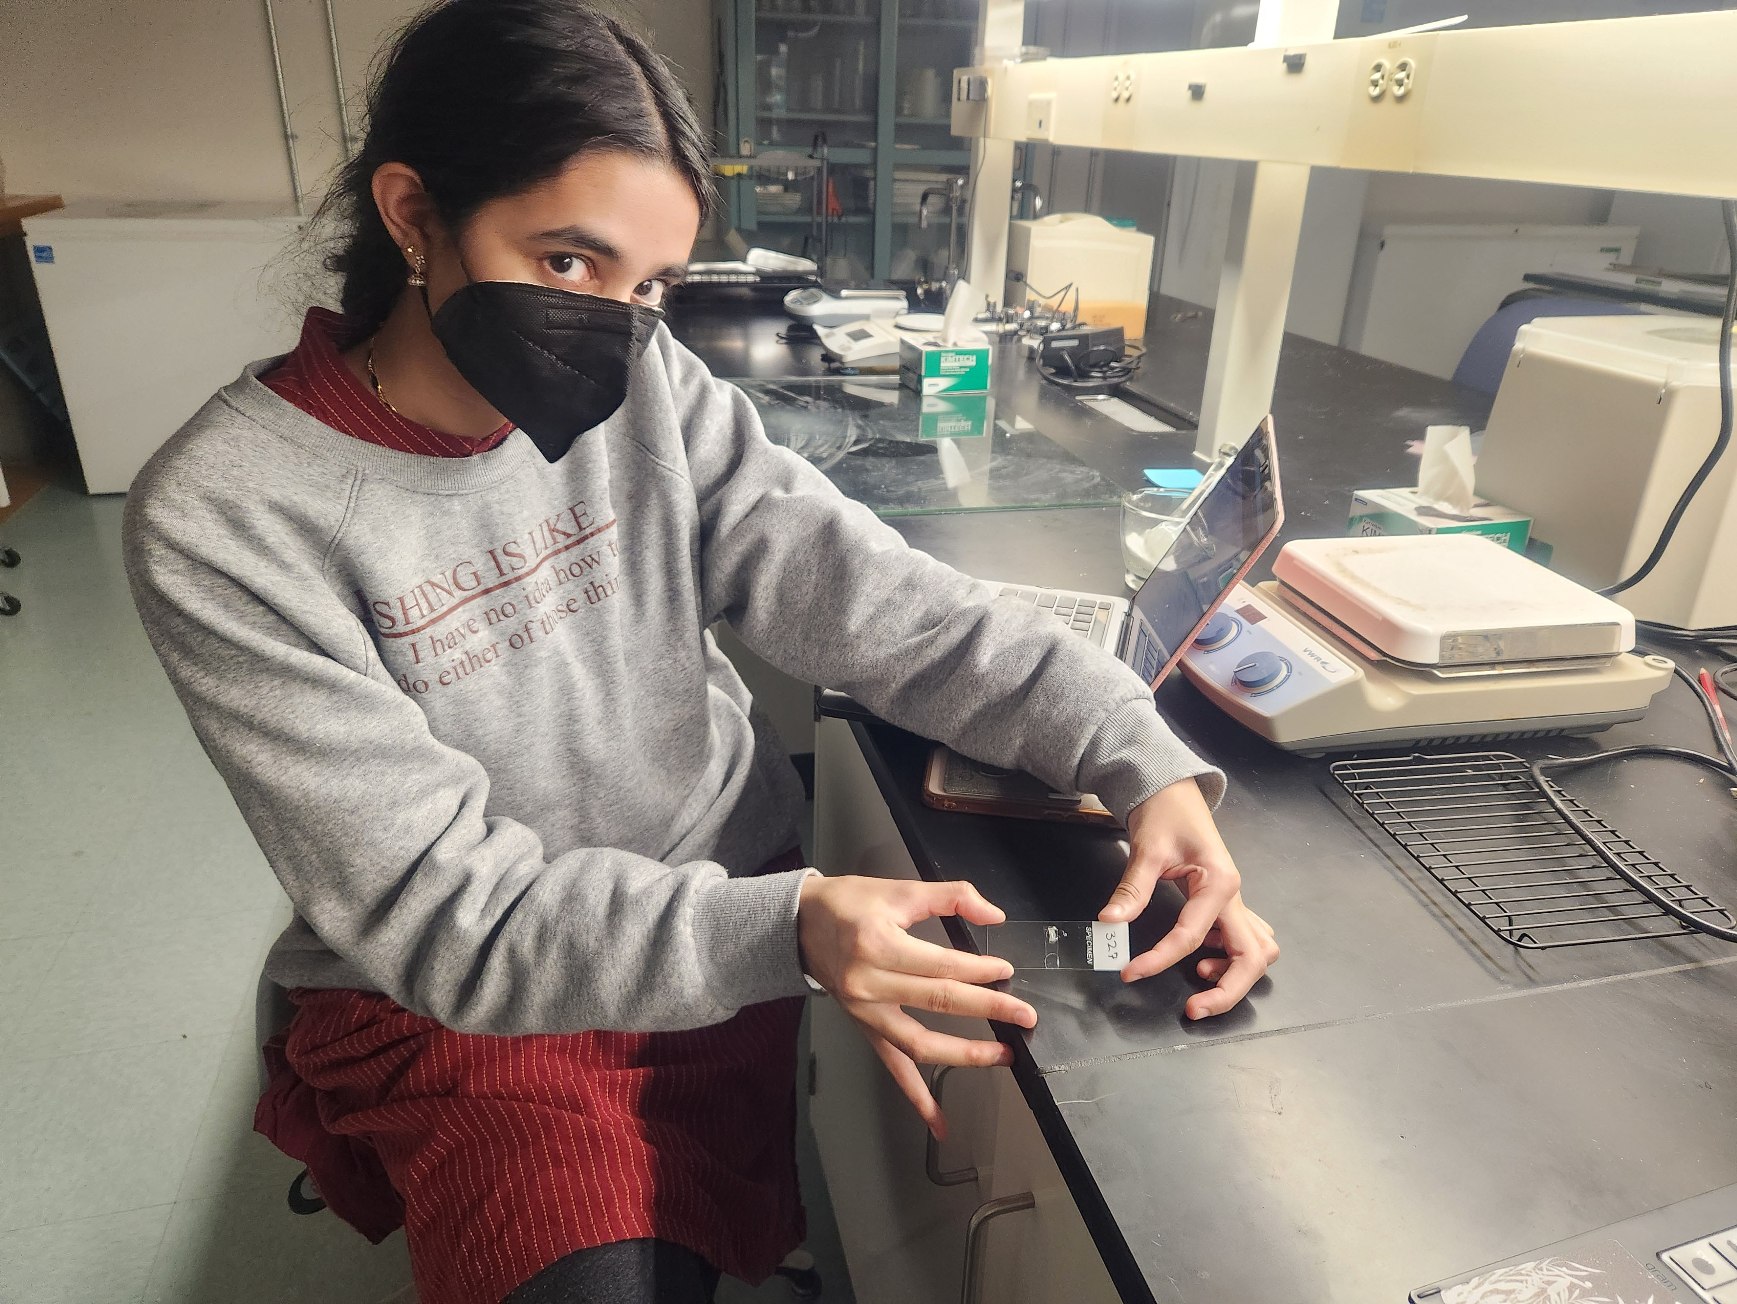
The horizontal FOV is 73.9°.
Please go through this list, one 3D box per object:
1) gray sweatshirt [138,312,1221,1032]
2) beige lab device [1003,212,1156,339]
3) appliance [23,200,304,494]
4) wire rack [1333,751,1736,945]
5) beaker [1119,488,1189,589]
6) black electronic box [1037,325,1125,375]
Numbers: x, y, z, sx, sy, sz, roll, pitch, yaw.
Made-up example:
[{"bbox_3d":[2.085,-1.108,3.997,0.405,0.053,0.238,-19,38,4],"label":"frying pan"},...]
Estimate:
[{"bbox_3d":[-0.149,0.050,0.769,0.520,0.500,0.630,-19,32,-38],"label":"gray sweatshirt"},{"bbox_3d":[0.444,-0.786,2.445,0.265,0.228,0.160,0,25,-4],"label":"beige lab device"},{"bbox_3d":[-2.067,-1.086,3.993,1.150,0.830,0.660,-8,27,-21],"label":"appliance"},{"bbox_3d":[0.410,0.126,0.734,0.145,0.020,0.205,-2,25,-8],"label":"wire rack"},{"bbox_3d":[0.300,-0.109,1.151,0.090,0.085,0.090,-4,26,-13],"label":"beaker"},{"bbox_3d":[0.405,-0.571,2.159,0.090,0.068,0.150,18,29,30],"label":"black electronic box"}]

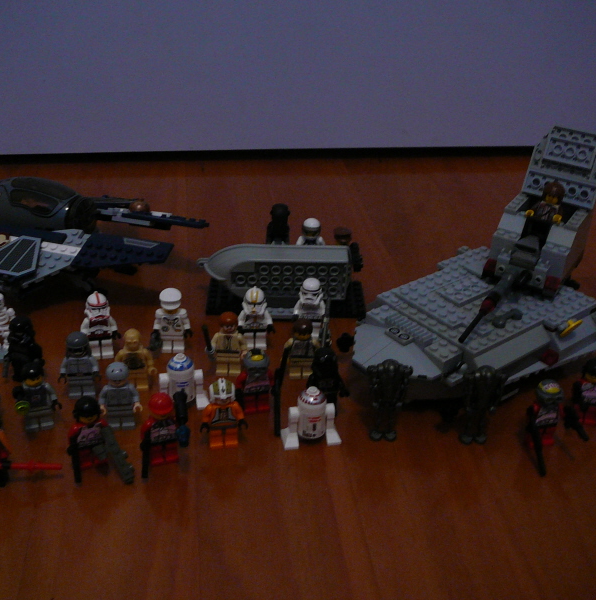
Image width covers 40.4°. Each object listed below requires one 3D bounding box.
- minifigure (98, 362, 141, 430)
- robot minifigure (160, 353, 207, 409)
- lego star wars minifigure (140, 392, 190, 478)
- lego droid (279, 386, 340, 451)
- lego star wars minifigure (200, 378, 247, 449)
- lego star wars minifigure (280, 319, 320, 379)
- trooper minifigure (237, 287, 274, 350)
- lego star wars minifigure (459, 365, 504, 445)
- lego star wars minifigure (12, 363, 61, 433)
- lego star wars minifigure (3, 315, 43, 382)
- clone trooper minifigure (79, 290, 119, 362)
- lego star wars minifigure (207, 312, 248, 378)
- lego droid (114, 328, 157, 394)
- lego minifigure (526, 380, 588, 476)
[{"bbox_3d":[-0.101,0.054,0.458,0.025,0.042,0.015,0,25,0],"label":"minifigure"},{"bbox_3d":[-0.068,0.045,0.472,0.033,0.037,0.018,-5,31,-14],"label":"robot minifigure"},{"bbox_3d":[-0.071,0.070,0.425,0.027,0.042,0.025,-9,32,-19],"label":"lego star wars minifigure"},{"bbox_3d":[0.007,0.062,0.449,0.033,0.037,0.018,-5,31,-13],"label":"lego droid"},{"bbox_3d":[-0.041,0.061,0.442,0.026,0.043,0.015,-1,25,-4],"label":"lego star wars minifigure"},{"bbox_3d":[0.002,0.031,0.499,0.025,0.041,0.016,-1,31,-7],"label":"lego star wars minifigure"},{"bbox_3d":[-0.029,0.013,0.544,0.025,0.043,0.015,0,25,-1],"label":"trooper minifigure"},{"bbox_3d":[0.100,0.058,0.446,0.025,0.047,0.015,3,25,5],"label":"lego star wars minifigure"},{"bbox_3d":[-0.143,0.054,0.444,0.025,0.042,0.019,-7,30,-16],"label":"lego star wars minifigure"},{"bbox_3d":[-0.170,0.031,0.504,0.026,0.042,0.016,4,25,8],"label":"lego star wars minifigure"},{"bbox_3d":[-0.131,0.018,0.531,0.026,0.043,0.015,-5,25,-11],"label":"clone trooper minifigure"},{"bbox_3d":[-0.045,0.029,0.512,0.026,0.042,0.016,0,25,-1],"label":"lego star wars minifigure"},{"bbox_3d":[-0.097,0.035,0.482,0.025,0.041,0.015,-1,29,-5],"label":"lego droid"},{"bbox_3d":[0.143,0.067,0.439,0.032,0.042,0.032,-3,29,-10],"label":"lego minifigure"}]

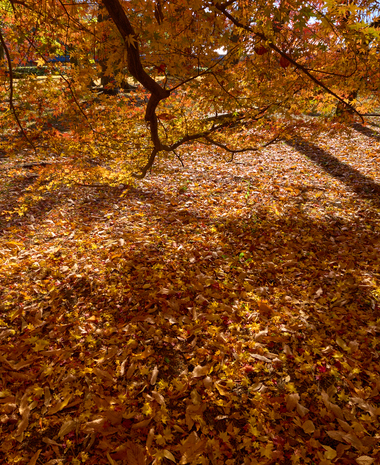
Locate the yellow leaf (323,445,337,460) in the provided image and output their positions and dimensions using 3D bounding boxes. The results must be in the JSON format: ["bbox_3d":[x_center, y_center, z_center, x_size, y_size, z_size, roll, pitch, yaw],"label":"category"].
[{"bbox_3d":[0.586,0.924,1.631,0.055,0.020,0.075,-8,25,-16],"label":"yellow leaf"}]

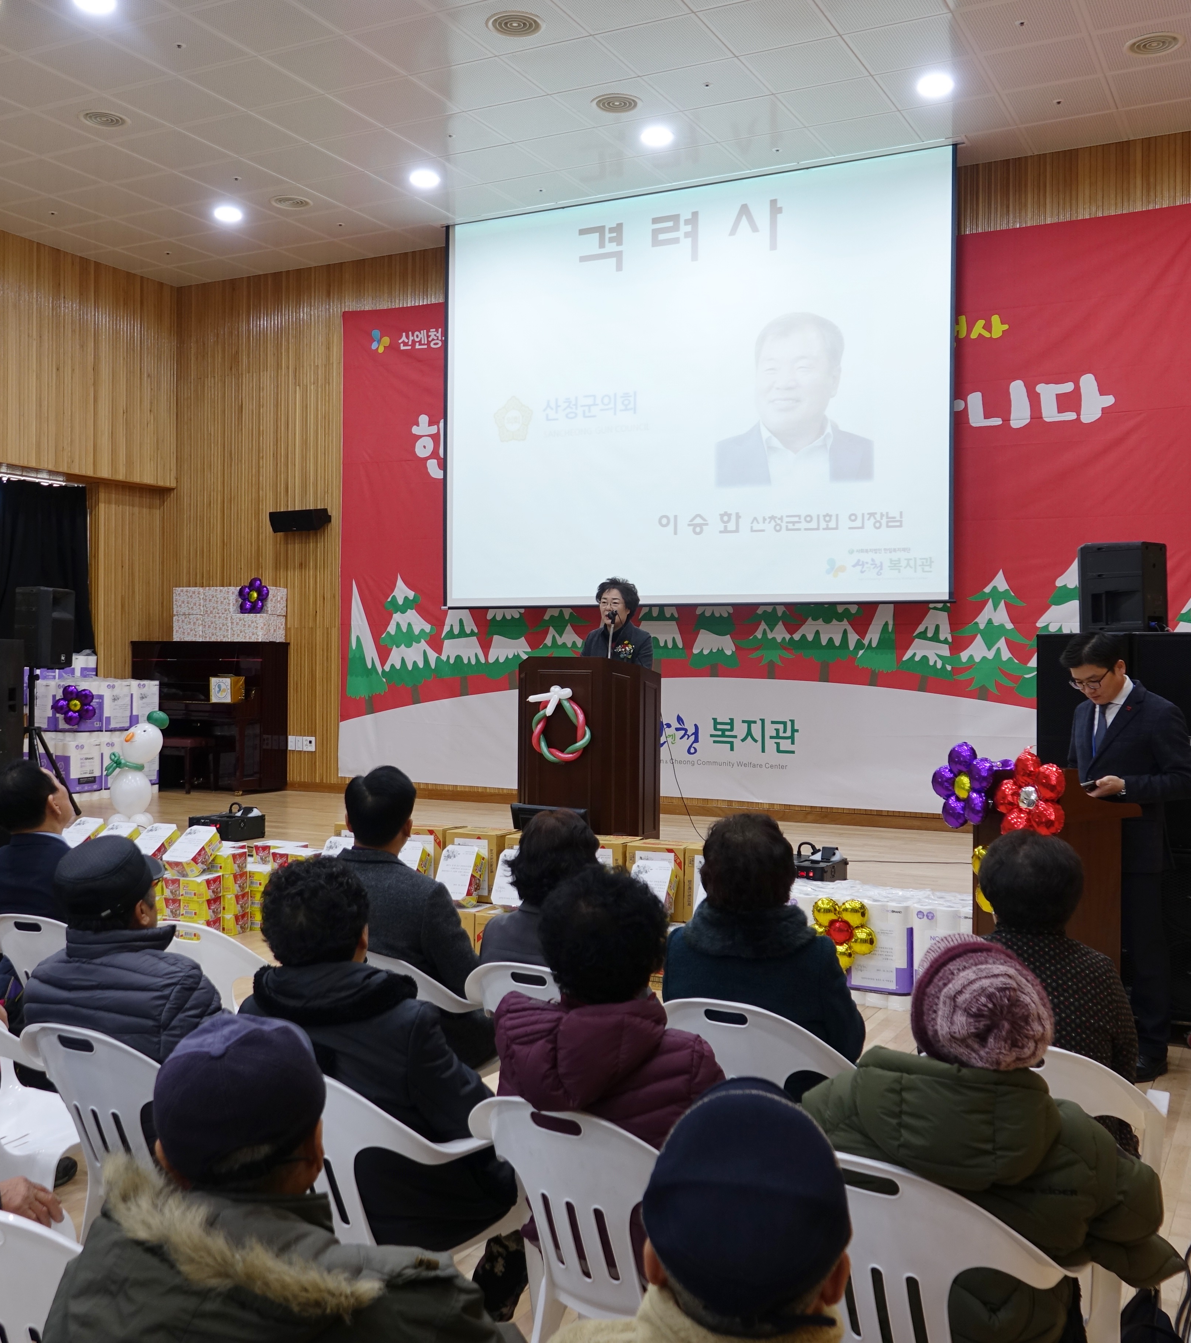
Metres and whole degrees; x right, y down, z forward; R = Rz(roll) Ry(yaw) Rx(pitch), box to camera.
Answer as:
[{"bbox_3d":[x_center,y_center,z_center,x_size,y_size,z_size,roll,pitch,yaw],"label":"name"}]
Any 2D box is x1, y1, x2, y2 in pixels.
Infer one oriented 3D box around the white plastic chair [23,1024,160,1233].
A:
[{"bbox_3d":[-0.975,1.139,3.058,0.560,0.810,0.560,1,1,28],"label":"white plastic chair"}]

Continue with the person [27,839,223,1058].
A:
[{"bbox_3d":[-0.931,0.956,3.269,0.500,1.170,0.760,1,1,31],"label":"person"}]

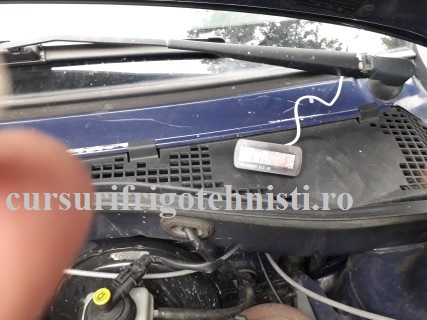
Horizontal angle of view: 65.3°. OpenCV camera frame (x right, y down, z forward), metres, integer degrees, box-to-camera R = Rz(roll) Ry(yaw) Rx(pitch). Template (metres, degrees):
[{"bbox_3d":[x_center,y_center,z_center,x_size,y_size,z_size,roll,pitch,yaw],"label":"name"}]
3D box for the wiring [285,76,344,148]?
[{"bbox_3d":[0.141,-0.074,0.467,0.050,0.040,0.160,34,51,30],"label":"wiring"}]

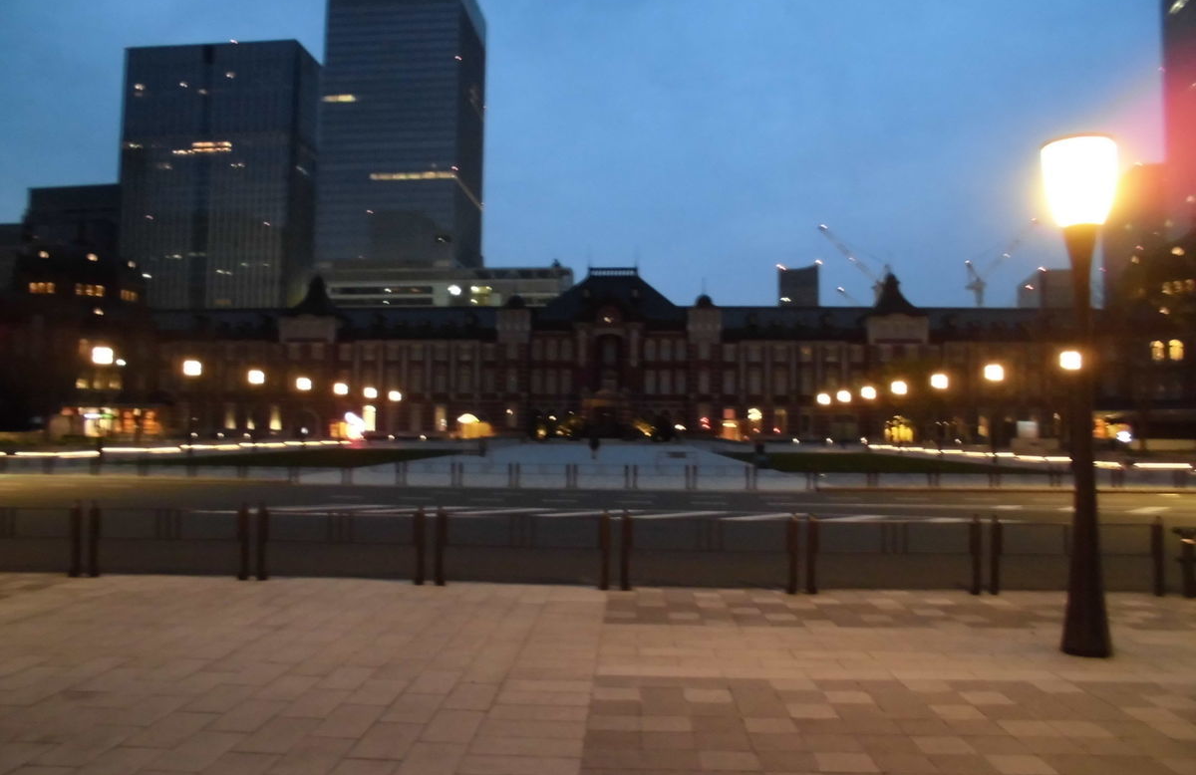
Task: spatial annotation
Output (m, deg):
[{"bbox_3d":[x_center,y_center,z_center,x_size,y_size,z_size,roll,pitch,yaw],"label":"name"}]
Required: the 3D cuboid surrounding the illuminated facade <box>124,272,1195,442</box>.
[{"bbox_3d":[9.166,-6.062,171.493,192.000,32.300,17.000,0,-3,2],"label":"illuminated facade"}]

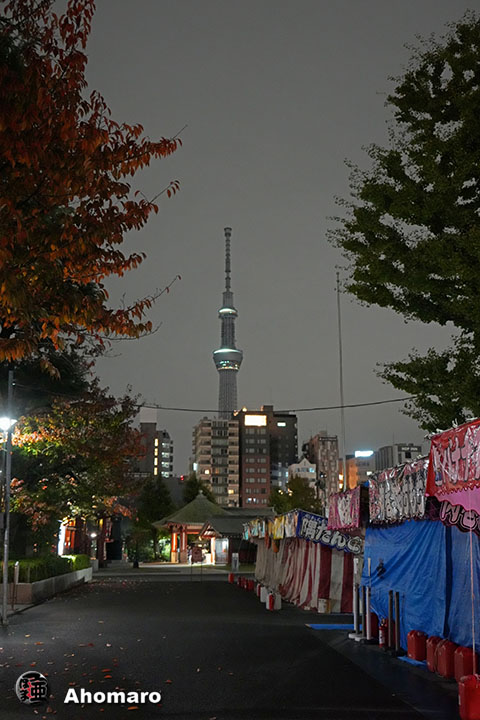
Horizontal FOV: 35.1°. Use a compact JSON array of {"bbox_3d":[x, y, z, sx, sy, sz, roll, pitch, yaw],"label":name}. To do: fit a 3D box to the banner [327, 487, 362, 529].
[{"bbox_3d":[2.170,3.191,16.105,0.080,0.760,2.600,2,-14,-7],"label":"banner"}]

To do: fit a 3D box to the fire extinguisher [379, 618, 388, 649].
[{"bbox_3d":[2.370,4.500,12.537,0.160,0.470,0.150,-6,-15,23],"label":"fire extinguisher"}]

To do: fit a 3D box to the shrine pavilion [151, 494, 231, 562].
[{"bbox_3d":[-3.550,14.208,64.474,6.700,6.100,6.700,3,-14,-11],"label":"shrine pavilion"}]

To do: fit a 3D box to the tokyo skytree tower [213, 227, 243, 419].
[{"bbox_3d":[-22.500,39.001,1466.352,65.000,632.000,65.000,3,-14,-11],"label":"tokyo skytree tower"}]

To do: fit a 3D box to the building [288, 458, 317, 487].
[{"bbox_3d":[19.377,45.726,237.089,7.300,28.000,9.000,3,-14,-11],"label":"building"}]

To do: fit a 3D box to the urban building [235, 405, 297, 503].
[{"bbox_3d":[7.775,40.439,255.317,17.500,47.000,18.000,3,-14,-11],"label":"urban building"}]

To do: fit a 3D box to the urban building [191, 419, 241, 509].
[{"bbox_3d":[-7.779,41.563,249.436,12.900,42.000,16.000,3,-14,-11],"label":"urban building"}]

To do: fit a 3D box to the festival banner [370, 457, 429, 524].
[{"bbox_3d":[2.570,2.272,12.675,0.080,0.860,2.750,2,-14,-7],"label":"festival banner"}]

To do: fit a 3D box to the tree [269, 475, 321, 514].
[{"bbox_3d":[6.650,18.880,91.131,6.500,10.200,6.500,0,-14,0],"label":"tree"}]

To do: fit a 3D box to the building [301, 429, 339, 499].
[{"bbox_3d":[26.832,44.072,251.258,6.800,38.000,18.000,3,-14,-11],"label":"building"}]

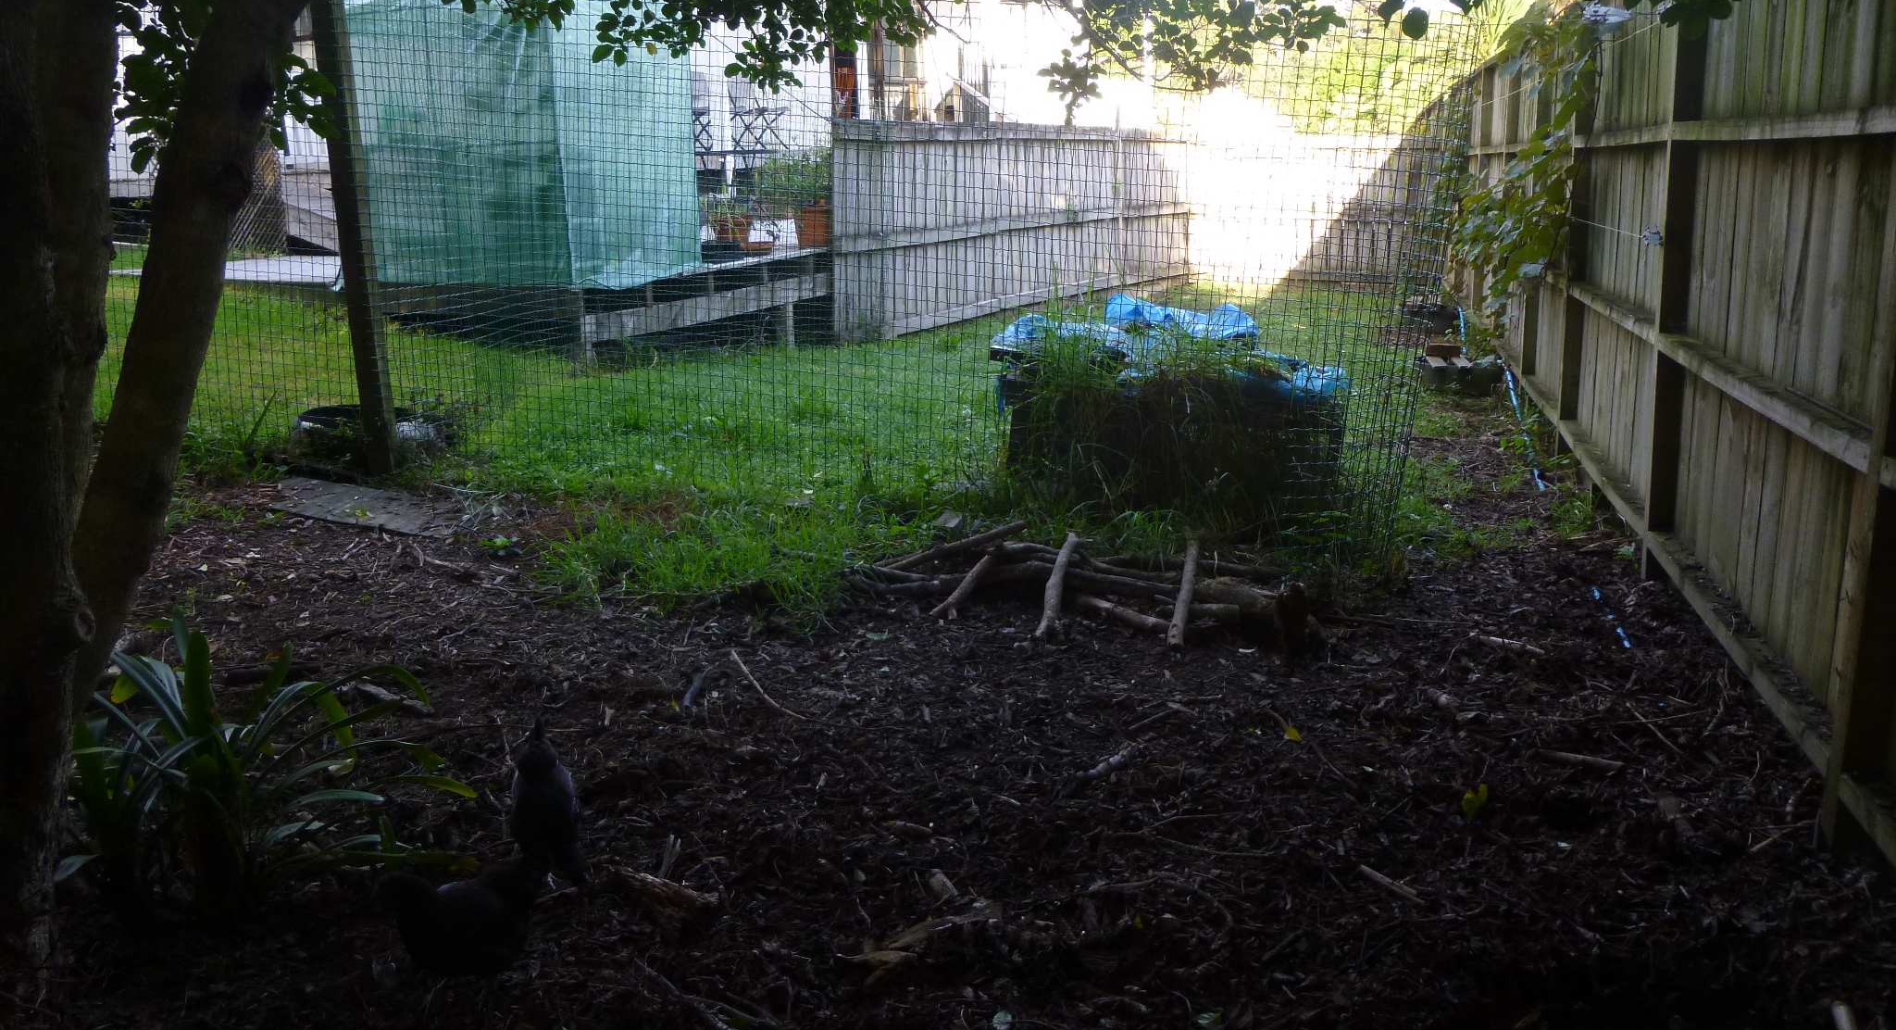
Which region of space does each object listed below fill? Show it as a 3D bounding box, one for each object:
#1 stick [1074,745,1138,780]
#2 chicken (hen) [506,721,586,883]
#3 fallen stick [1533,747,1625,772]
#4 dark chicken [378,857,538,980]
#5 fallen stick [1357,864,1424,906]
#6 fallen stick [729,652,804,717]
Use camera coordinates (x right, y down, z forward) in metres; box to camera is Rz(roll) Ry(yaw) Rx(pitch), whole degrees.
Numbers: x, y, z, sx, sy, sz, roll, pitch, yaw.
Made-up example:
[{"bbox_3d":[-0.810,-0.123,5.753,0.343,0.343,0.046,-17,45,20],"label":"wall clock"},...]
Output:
[{"bbox_3d":[0.334,0.516,2.855,0.025,0.024,0.219,11,19,43],"label":"stick"},{"bbox_3d":[-0.709,0.522,2.476,0.145,0.250,0.290,-6,14,-16],"label":"chicken (hen)"},{"bbox_3d":[1.292,0.501,2.802,0.166,0.022,0.022,6,15,28],"label":"fallen stick"},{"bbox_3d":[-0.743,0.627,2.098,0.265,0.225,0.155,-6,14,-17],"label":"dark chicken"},{"bbox_3d":[0.754,0.631,2.335,0.018,0.018,0.140,-9,15,-29],"label":"fallen stick"},{"bbox_3d":[-0.462,0.418,3.383,0.043,0.015,0.552,-8,15,-25],"label":"fallen stick"}]

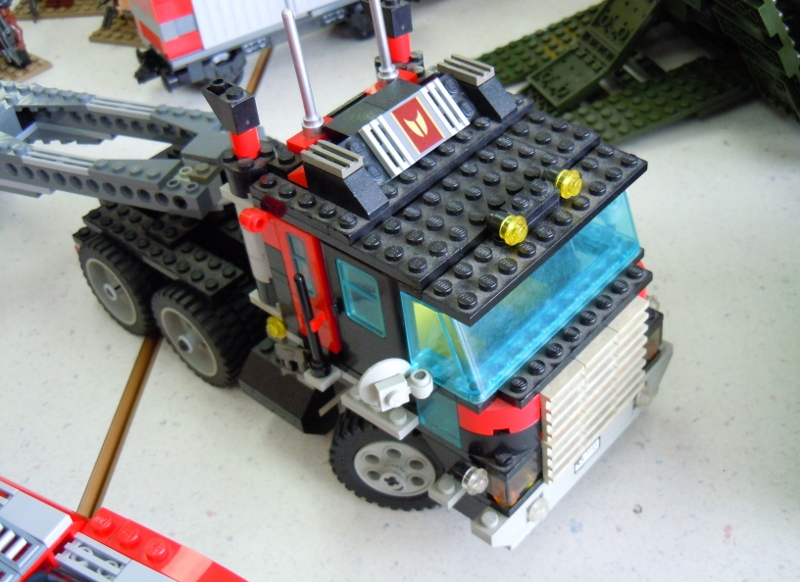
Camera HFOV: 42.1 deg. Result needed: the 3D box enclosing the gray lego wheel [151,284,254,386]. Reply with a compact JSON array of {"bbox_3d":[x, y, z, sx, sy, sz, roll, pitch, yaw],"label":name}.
[{"bbox_3d":[-0.071,0.015,0.378,0.042,0.042,0.015,27,52,34],"label":"gray lego wheel"}]

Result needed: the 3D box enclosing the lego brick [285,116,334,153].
[{"bbox_3d":[-0.024,-0.044,0.299,0.008,0.004,0.016,27,52,34],"label":"lego brick"}]

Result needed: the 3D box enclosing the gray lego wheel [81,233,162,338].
[{"bbox_3d":[-0.106,-0.003,0.405,0.042,0.042,0.015,27,52,34],"label":"gray lego wheel"}]

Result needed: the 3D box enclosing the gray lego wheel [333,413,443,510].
[{"bbox_3d":[0.000,0.052,0.325,0.042,0.042,0.016,3,42,13],"label":"gray lego wheel"}]

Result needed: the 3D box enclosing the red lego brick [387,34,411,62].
[{"bbox_3d":[-0.001,-0.077,0.328,0.008,0.010,0.008,27,52,34],"label":"red lego brick"}]

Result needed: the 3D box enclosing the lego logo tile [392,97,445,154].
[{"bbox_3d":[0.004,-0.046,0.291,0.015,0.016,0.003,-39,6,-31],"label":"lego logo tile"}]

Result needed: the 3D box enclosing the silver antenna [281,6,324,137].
[{"bbox_3d":[-0.027,-0.059,0.286,0.006,0.038,0.006,-6,40,5],"label":"silver antenna"}]

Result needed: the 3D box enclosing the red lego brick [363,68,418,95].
[{"bbox_3d":[-0.003,-0.061,0.315,0.008,0.004,0.016,27,52,34],"label":"red lego brick"}]

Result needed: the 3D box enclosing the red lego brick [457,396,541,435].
[{"bbox_3d":[0.027,0.032,0.282,0.016,0.010,0.016,27,52,34],"label":"red lego brick"}]

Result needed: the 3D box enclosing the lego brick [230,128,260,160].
[{"bbox_3d":[-0.044,-0.043,0.295,0.008,0.010,0.008,27,52,34],"label":"lego brick"}]

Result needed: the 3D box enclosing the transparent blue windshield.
[{"bbox_3d":[0.037,-0.006,0.291,0.024,0.029,0.080,27,52,34],"label":"transparent blue windshield"}]

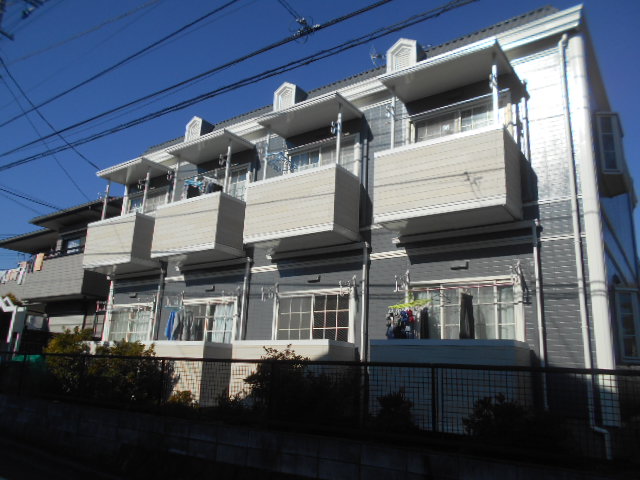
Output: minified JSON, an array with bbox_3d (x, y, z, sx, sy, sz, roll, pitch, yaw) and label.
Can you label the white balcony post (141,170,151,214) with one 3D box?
[{"bbox_3d":[-3.973,-1.139,10.993,0.065,1.059,0.065,-8,-18,34],"label":"white balcony post"}]

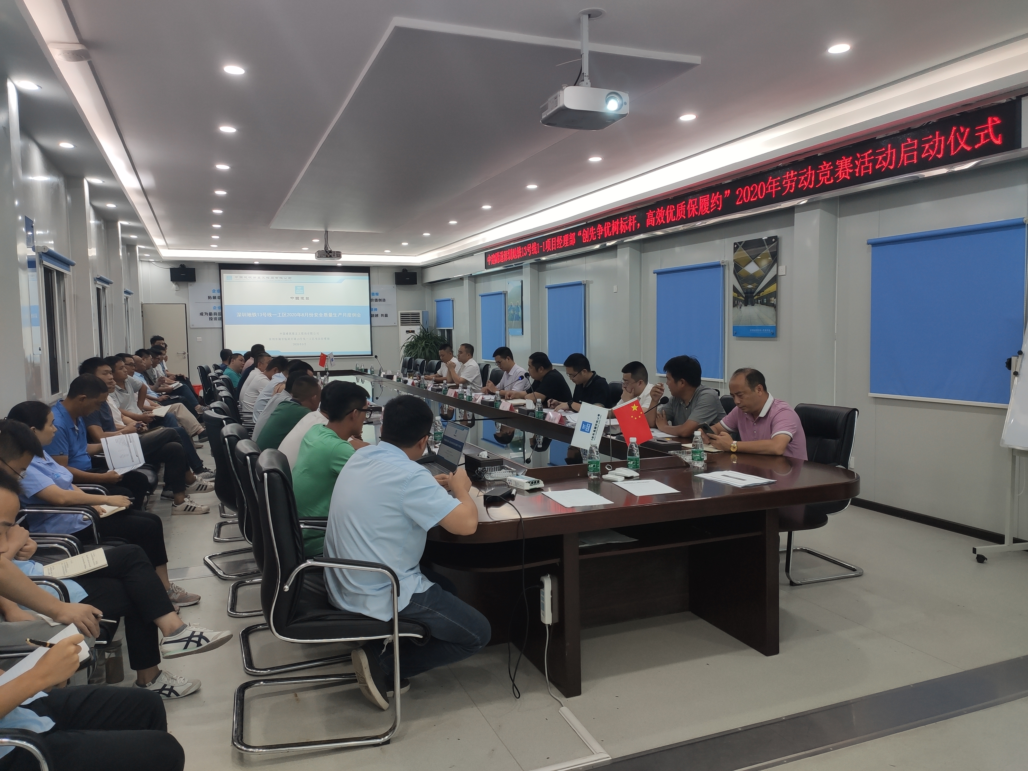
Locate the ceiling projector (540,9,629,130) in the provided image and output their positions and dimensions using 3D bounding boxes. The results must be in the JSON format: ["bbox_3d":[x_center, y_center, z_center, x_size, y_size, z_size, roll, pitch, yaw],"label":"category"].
[{"bbox_3d":[0.355,-1.607,3.930,0.350,0.510,0.290,-3,5,-22],"label":"ceiling projector"}]

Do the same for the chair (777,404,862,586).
[{"bbox_3d":[1.665,0.621,4.682,0.630,0.970,0.570,-2,4,-22],"label":"chair"}]

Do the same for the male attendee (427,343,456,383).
[{"bbox_3d":[-0.975,0.079,10.573,0.700,1.280,0.520,-2,4,-17],"label":"male attendee"}]

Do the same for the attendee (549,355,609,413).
[{"bbox_3d":[0.563,0.346,6.800,0.760,1.250,0.540,-2,4,-22],"label":"attendee"}]

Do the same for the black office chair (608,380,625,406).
[{"bbox_3d":[0.694,0.472,6.968,0.630,0.970,0.570,-2,4,-22],"label":"black office chair"}]

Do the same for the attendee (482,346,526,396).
[{"bbox_3d":[-0.111,0.216,8.500,0.700,1.290,0.540,-2,4,-17],"label":"attendee"}]

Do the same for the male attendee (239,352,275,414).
[{"bbox_3d":[-2.868,0.235,9.122,0.740,1.240,0.520,-3,5,-22],"label":"male attendee"}]

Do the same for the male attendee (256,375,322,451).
[{"bbox_3d":[-1.313,0.521,5.017,0.760,1.200,0.520,-2,4,-22],"label":"male attendee"}]

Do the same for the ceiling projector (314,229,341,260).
[{"bbox_3d":[-2.920,-2.197,12.066,0.390,0.440,0.320,-3,5,-22],"label":"ceiling projector"}]

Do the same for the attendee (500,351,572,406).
[{"bbox_3d":[0.256,0.292,7.619,0.760,1.250,0.560,-2,4,-22],"label":"attendee"}]

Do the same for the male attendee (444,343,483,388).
[{"bbox_3d":[-0.687,0.121,9.828,0.680,1.300,0.520,-2,4,-14],"label":"male attendee"}]

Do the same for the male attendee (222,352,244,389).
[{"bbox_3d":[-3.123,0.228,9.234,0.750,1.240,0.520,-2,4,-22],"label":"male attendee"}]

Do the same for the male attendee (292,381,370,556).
[{"bbox_3d":[-0.739,0.594,3.815,0.720,1.250,0.520,-3,5,-27],"label":"male attendee"}]

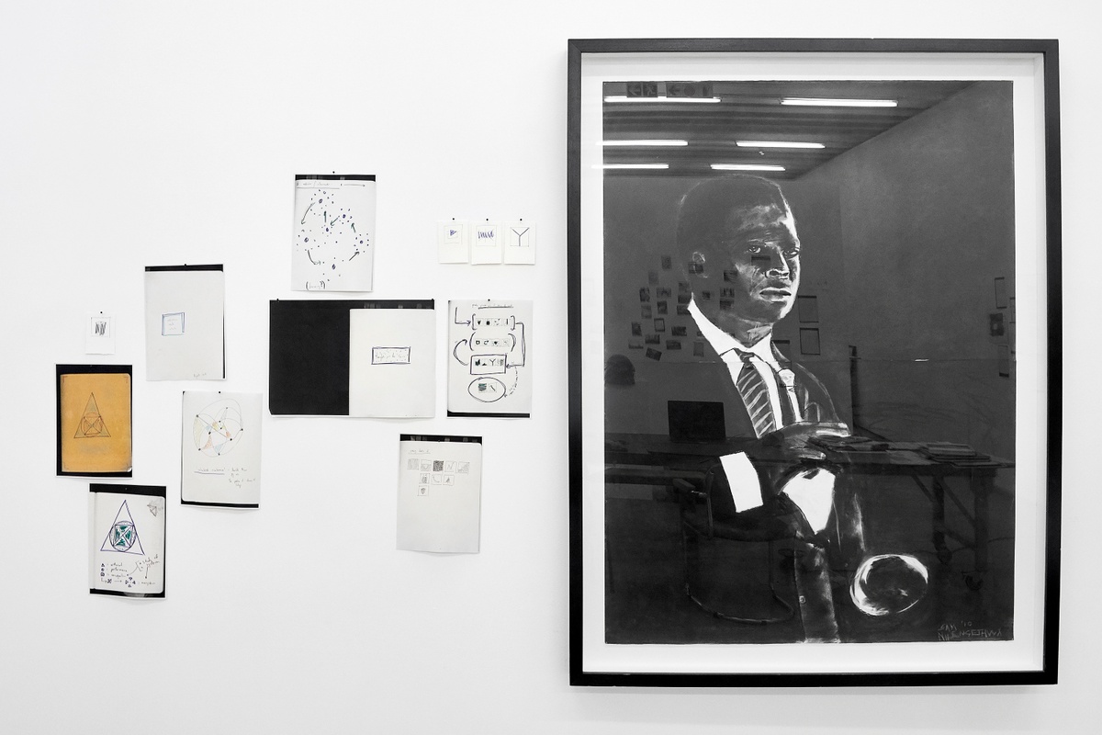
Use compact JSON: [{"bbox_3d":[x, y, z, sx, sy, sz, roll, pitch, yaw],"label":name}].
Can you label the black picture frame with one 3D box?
[{"bbox_3d":[0.646,-0.010,2.022,1.205,1.582,0.065,0,0,2],"label":"black picture frame"}]

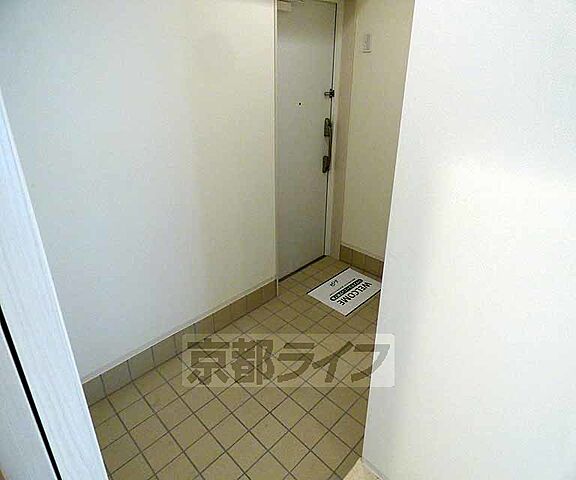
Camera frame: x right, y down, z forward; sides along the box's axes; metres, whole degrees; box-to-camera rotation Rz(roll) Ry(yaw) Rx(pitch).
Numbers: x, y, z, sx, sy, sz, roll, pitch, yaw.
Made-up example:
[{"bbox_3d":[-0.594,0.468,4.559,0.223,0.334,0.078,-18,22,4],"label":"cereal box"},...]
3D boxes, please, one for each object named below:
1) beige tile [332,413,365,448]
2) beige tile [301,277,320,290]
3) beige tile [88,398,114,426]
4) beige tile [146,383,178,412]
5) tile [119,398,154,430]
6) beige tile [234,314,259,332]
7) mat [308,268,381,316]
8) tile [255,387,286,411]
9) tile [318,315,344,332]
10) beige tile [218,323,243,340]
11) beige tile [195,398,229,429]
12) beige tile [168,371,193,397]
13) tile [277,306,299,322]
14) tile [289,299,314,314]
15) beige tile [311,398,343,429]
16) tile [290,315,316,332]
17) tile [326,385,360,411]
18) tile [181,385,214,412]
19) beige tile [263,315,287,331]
[{"bbox_3d":[0.324,1.014,1.843,0.146,0.010,0.146,24,36,39],"label":"beige tile"},{"bbox_3d":[0.209,0.382,3.048,0.146,0.010,0.146,25,36,39],"label":"beige tile"},{"bbox_3d":[-1.047,0.966,1.917,0.146,0.010,0.146,25,36,39],"label":"beige tile"},{"bbox_3d":[-0.737,0.917,2.020,0.145,0.010,0.145,24,36,39],"label":"beige tile"},{"bbox_3d":[-0.843,0.970,1.931,0.146,0.010,0.146,24,36,39],"label":"tile"},{"bbox_3d":[-0.314,0.623,2.585,0.145,0.010,0.145,24,36,39],"label":"beige tile"},{"bbox_3d":[0.513,0.418,2.959,0.405,0.008,0.602,25,36,39],"label":"mat"},{"bbox_3d":[-0.098,0.917,2.021,0.146,0.012,0.146,24,36,39],"label":"tile"},{"bbox_3d":[0.329,0.620,2.584,0.147,0.010,0.147,-25,36,-39],"label":"tile"},{"bbox_3d":[-0.418,0.676,2.493,0.146,0.012,0.146,24,36,39],"label":"beige tile"},{"bbox_3d":[-0.415,0.965,1.921,0.146,0.010,0.146,25,36,39],"label":"beige tile"},{"bbox_3d":[-0.628,0.871,2.115,0.146,0.012,0.146,24,36,39],"label":"beige tile"},{"bbox_3d":[0.001,0.576,2.672,0.146,0.010,0.146,25,36,39],"label":"tile"},{"bbox_3d":[0.105,0.527,2.783,0.146,0.010,0.146,24,36,39],"label":"tile"},{"bbox_3d":[0.217,0.966,1.936,0.146,0.010,0.146,24,36,39],"label":"beige tile"},{"bbox_3d":[0.116,0.621,2.585,0.147,0.010,0.147,-25,36,-39],"label":"tile"},{"bbox_3d":[0.327,0.915,2.021,0.146,0.012,0.146,24,36,39],"label":"tile"},{"bbox_3d":[-0.522,0.919,2.021,0.146,0.012,0.146,24,36,39],"label":"tile"},{"bbox_3d":[-0.102,0.622,2.585,0.145,0.010,0.145,24,36,39],"label":"beige tile"}]

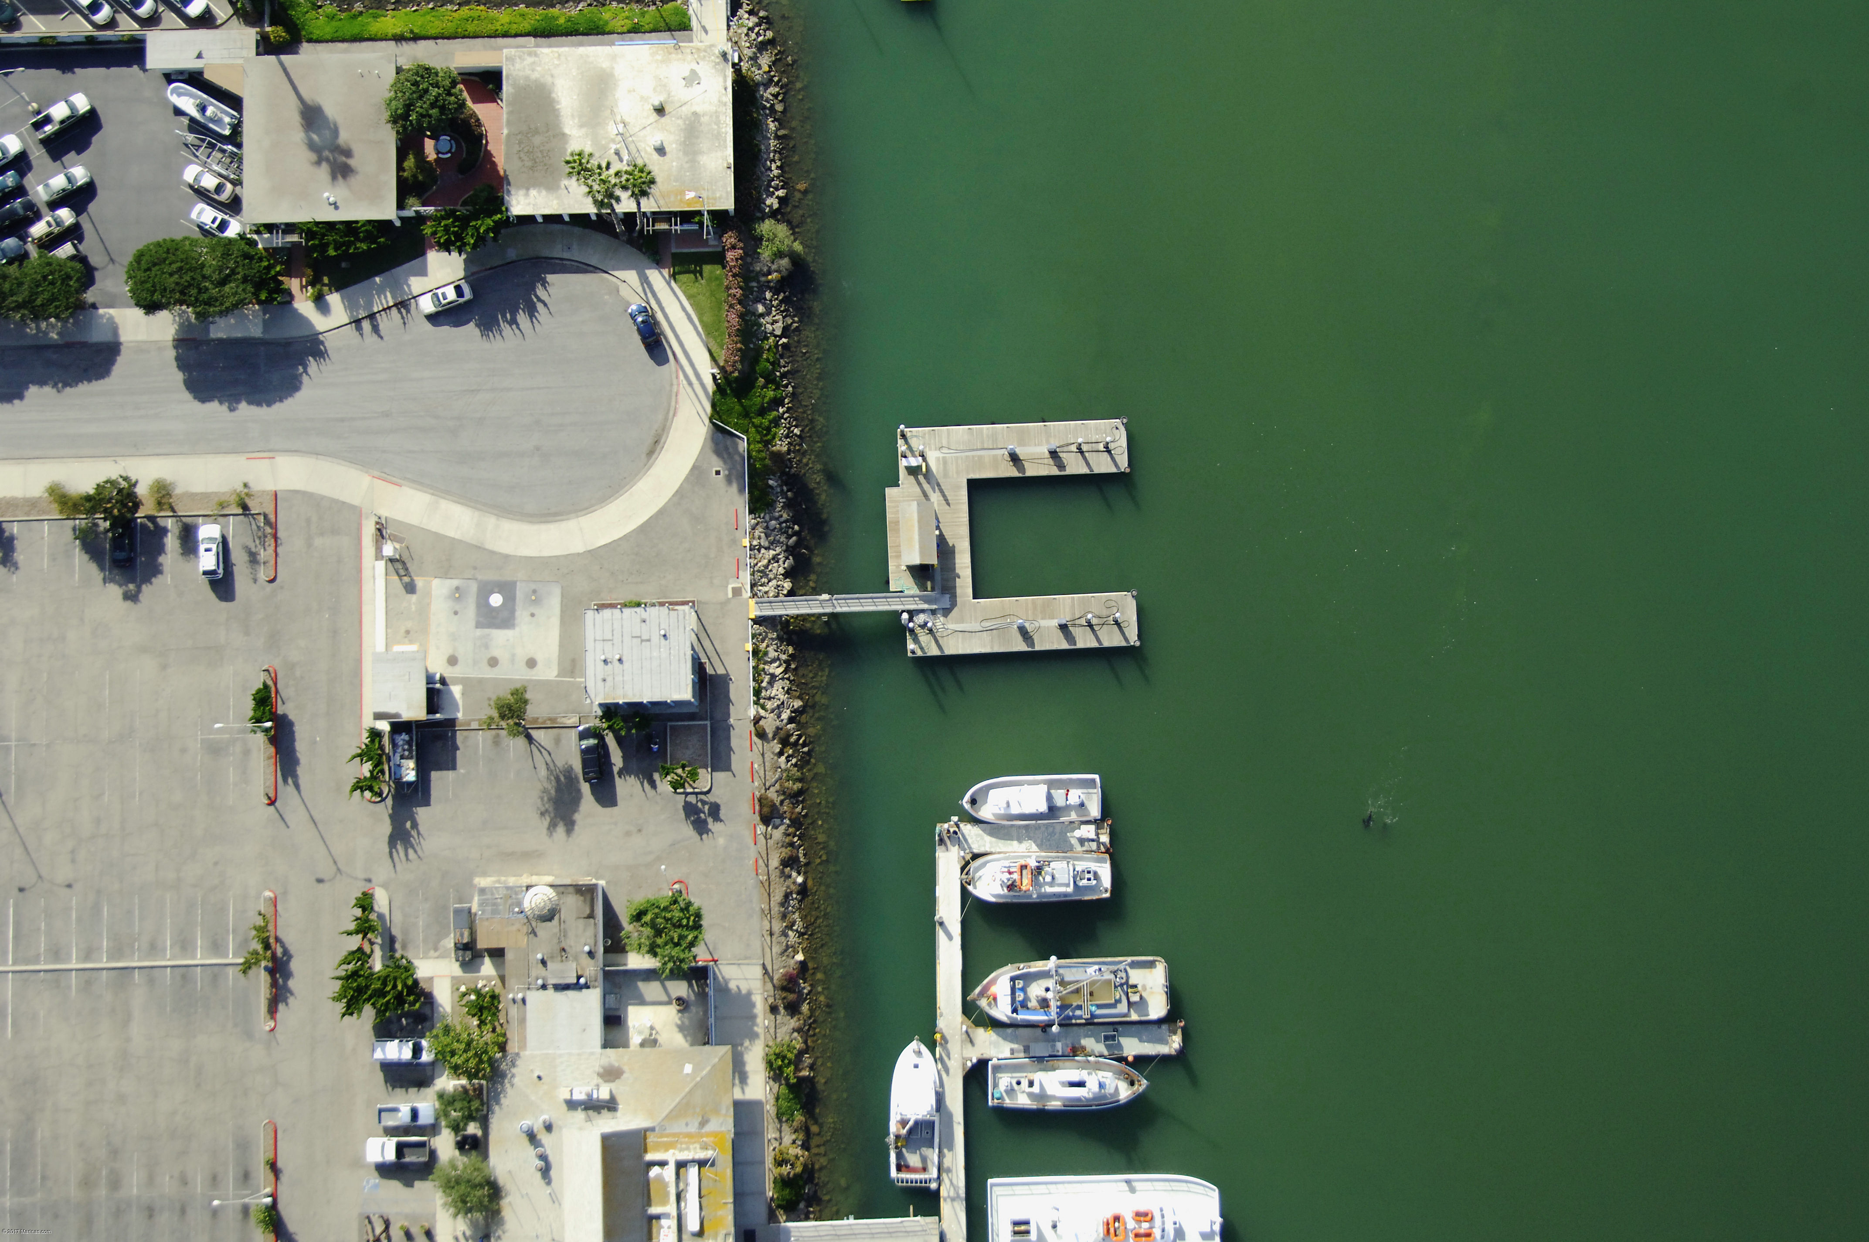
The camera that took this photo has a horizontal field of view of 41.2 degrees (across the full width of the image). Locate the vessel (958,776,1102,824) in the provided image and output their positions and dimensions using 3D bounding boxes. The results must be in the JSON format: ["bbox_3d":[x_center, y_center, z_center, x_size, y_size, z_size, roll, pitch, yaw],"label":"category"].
[{"bbox_3d":[8.350,15.267,213.137,11.950,3.600,4.020,-2,85,0],"label":"vessel"}]

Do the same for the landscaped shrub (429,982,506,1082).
[{"bbox_3d":[-38.718,34.269,207.848,6.284,5.200,7.894,0,83,-1],"label":"landscaped shrub"}]

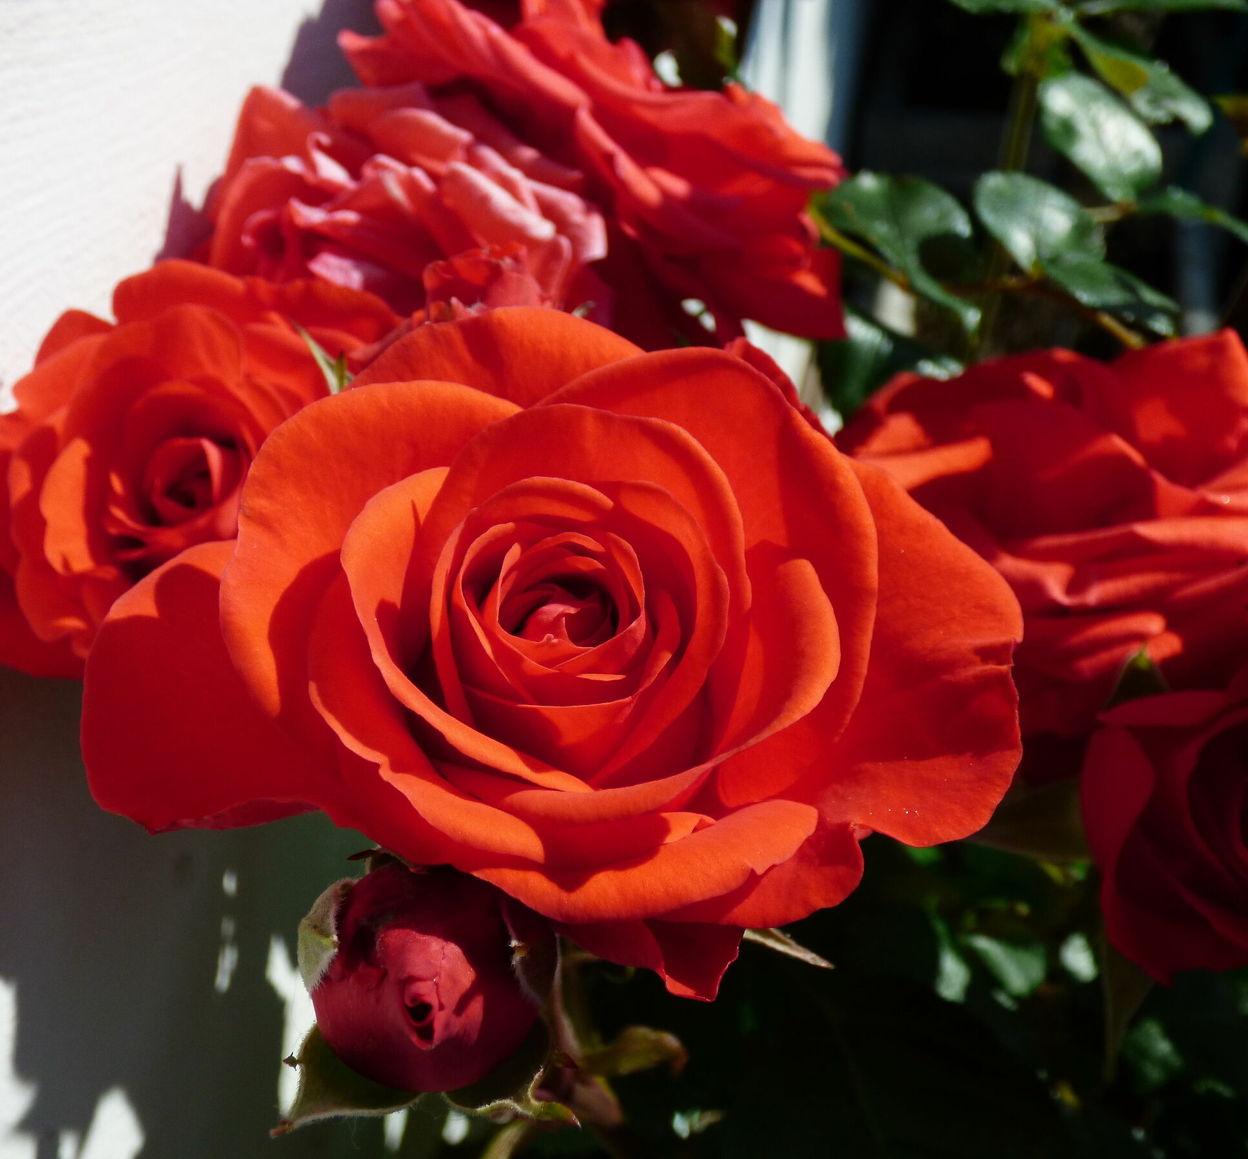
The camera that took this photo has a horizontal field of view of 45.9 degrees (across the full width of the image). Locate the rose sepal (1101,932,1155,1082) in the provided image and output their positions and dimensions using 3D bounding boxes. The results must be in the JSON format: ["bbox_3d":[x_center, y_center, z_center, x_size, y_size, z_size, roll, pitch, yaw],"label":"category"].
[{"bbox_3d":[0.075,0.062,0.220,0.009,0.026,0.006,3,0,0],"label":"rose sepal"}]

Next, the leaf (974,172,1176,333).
[{"bbox_3d":[0.104,-0.075,0.340,0.048,0.012,0.029,36,51,12],"label":"leaf"}]

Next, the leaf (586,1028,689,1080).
[{"bbox_3d":[0.002,0.068,0.212,0.014,0.005,0.008,-12,58,21],"label":"leaf"}]

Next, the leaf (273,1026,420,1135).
[{"bbox_3d":[-0.039,0.070,0.205,0.022,0.016,0.006,-39,-10,-6],"label":"leaf"}]

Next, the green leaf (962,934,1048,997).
[{"bbox_3d":[0.101,0.102,0.390,0.019,0.006,0.016,32,49,32],"label":"green leaf"}]

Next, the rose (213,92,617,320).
[{"bbox_3d":[-0.044,-0.077,0.305,0.083,0.056,0.055,4,-21,2],"label":"rose"}]

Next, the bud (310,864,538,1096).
[{"bbox_3d":[-0.026,0.053,0.197,0.031,0.031,0.035,2,-6,-6],"label":"bud"}]

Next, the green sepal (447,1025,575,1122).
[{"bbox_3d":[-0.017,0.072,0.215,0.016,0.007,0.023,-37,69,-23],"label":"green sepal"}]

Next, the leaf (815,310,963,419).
[{"bbox_3d":[0.066,-0.054,0.370,0.044,0.010,0.028,28,60,13],"label":"leaf"}]

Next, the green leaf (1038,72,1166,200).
[{"bbox_3d":[0.136,-0.127,0.420,0.027,0.007,0.046,-27,71,-17],"label":"green leaf"}]

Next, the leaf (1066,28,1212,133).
[{"bbox_3d":[0.122,-0.119,0.352,0.021,0.009,0.037,-28,60,-36],"label":"leaf"}]

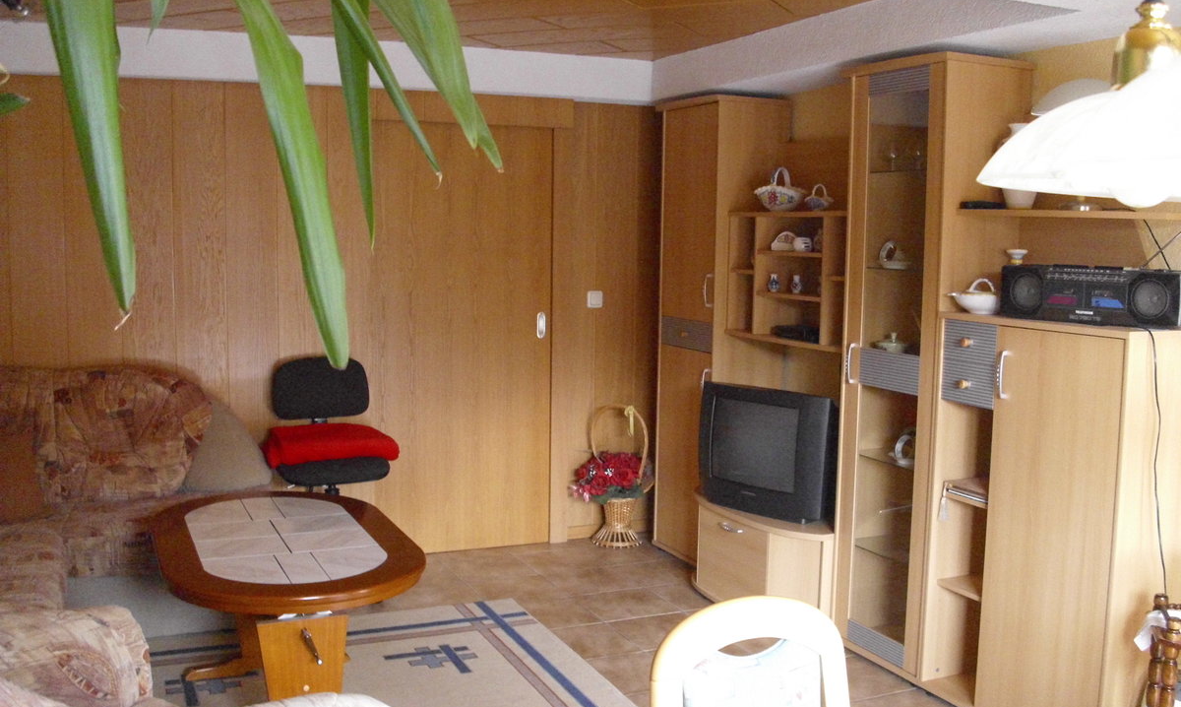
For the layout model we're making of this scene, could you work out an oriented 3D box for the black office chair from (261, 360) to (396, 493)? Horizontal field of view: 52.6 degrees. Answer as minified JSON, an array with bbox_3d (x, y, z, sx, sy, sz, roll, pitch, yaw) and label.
[{"bbox_3d":[-1.076,0.514,4.989,0.550,0.940,0.570,-2,7,-20],"label":"black office chair"}]

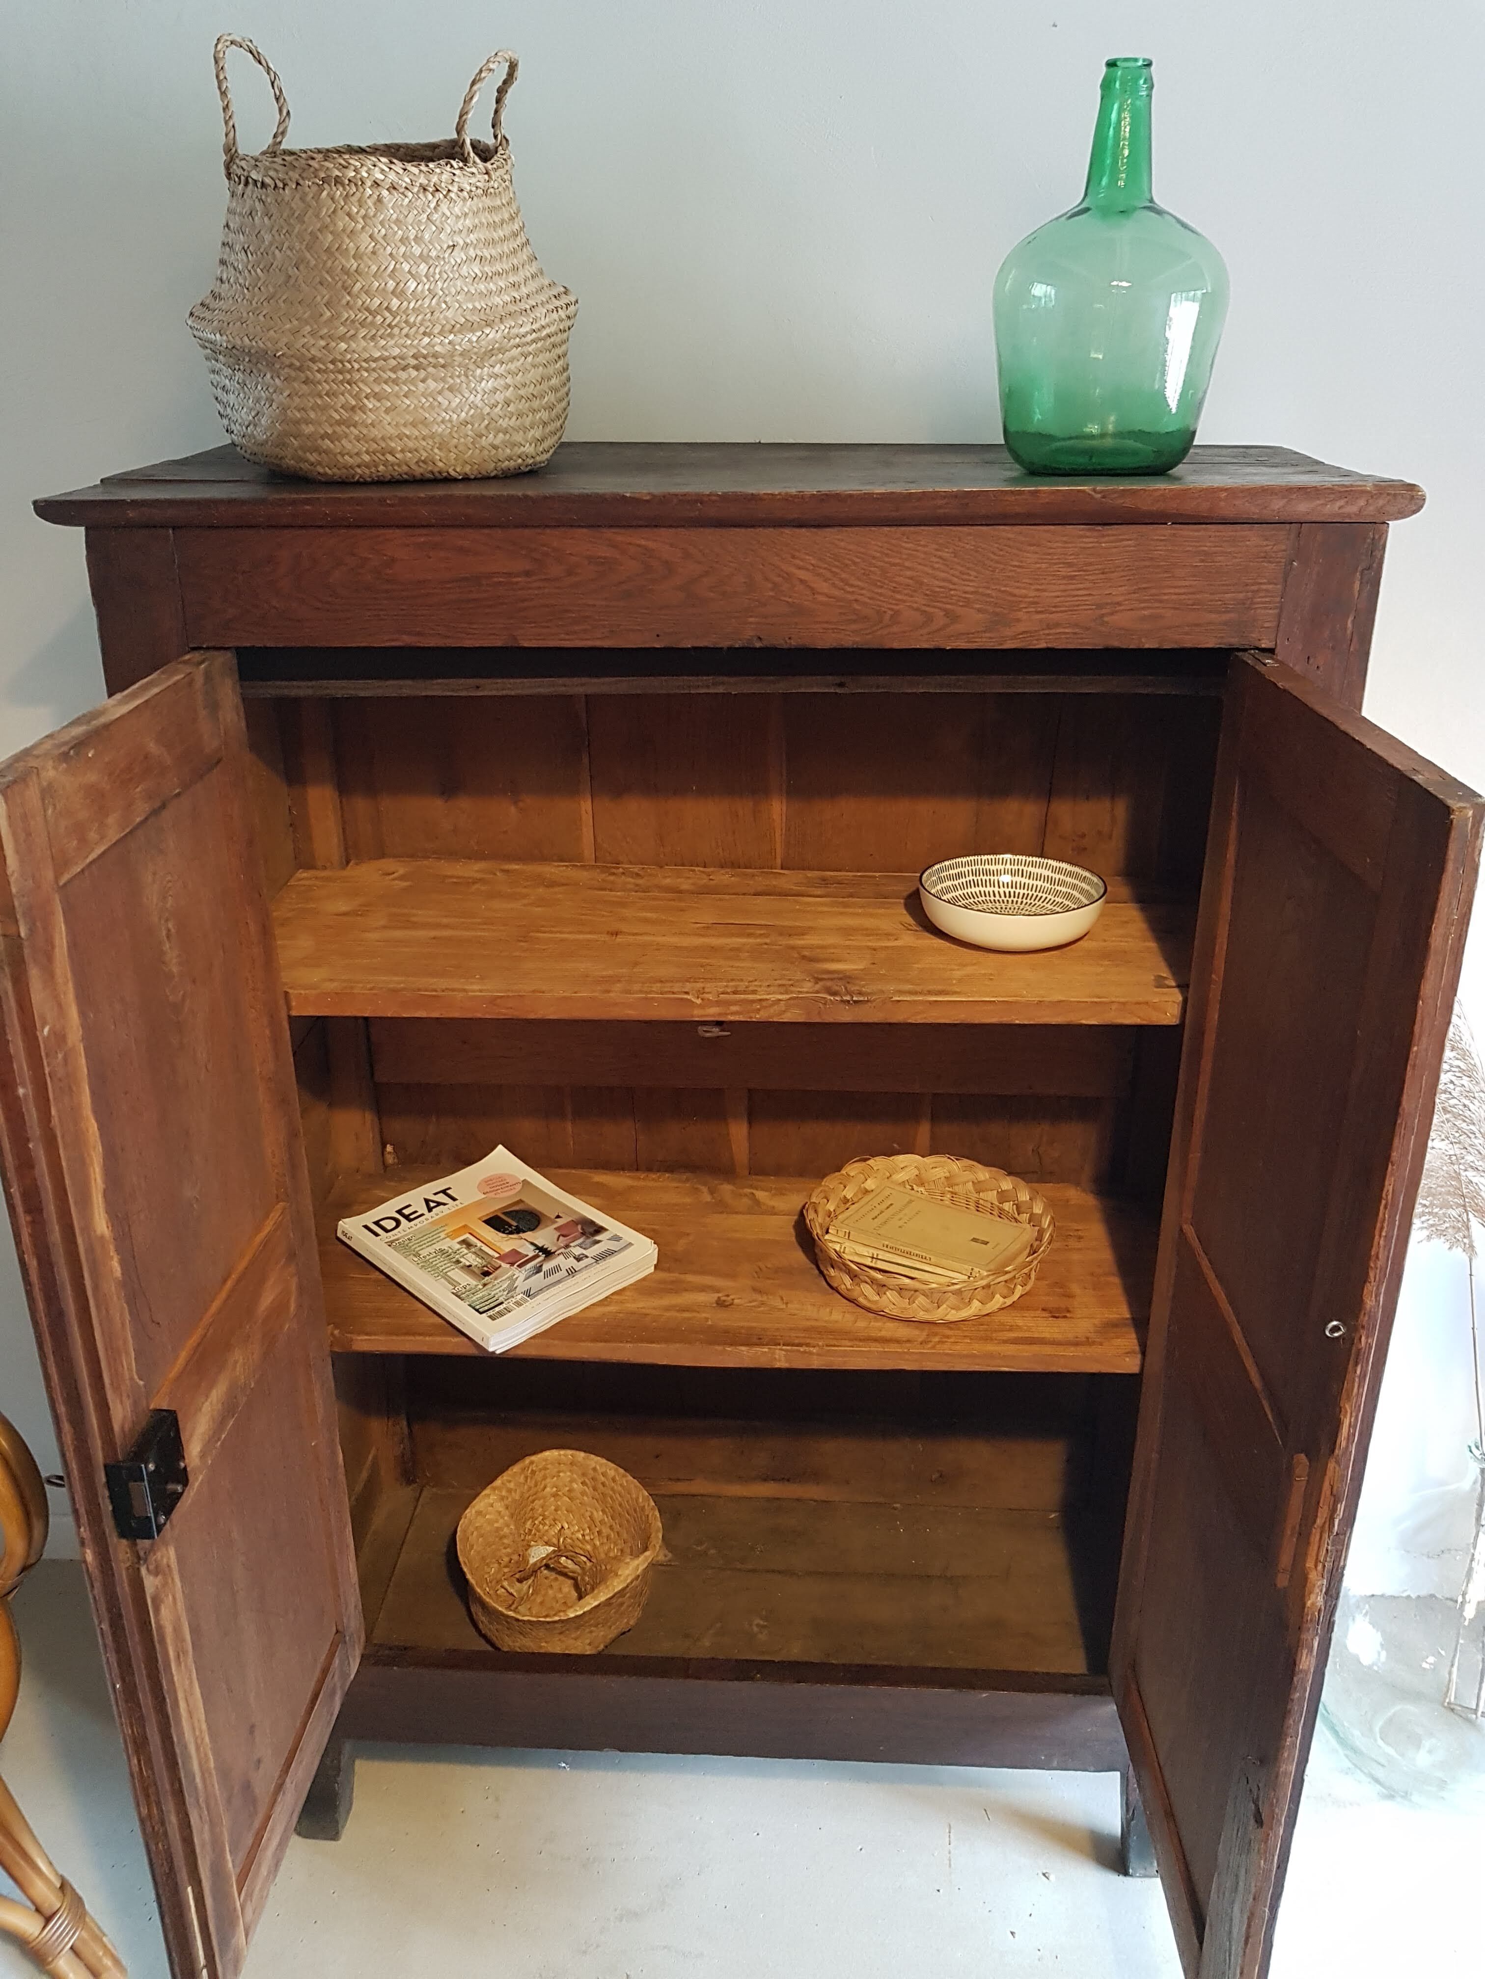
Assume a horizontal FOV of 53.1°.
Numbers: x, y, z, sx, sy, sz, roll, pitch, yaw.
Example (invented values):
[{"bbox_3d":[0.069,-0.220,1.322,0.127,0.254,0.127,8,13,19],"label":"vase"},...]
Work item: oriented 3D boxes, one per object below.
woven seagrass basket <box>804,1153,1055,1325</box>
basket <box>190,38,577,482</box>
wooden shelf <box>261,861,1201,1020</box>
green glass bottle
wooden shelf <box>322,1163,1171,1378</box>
[{"bbox_3d":[0.196,0.262,1.567,0.260,0.054,0.263,1,23,3],"label":"woven seagrass basket"},{"bbox_3d":[-0.296,-0.587,1.203,0.319,0.319,0.312,1,23,3],"label":"basket"},{"bbox_3d":[-0.007,-0.050,1.451,0.890,0.024,0.342,1,23,3],"label":"wooden shelf"},{"bbox_3d":[0.294,-0.569,1.182,0.184,0.293,0.184,1,23,3],"label":"green glass bottle"},{"bbox_3d":[-0.004,0.290,1.600,0.890,0.021,0.333,1,23,3],"label":"wooden shelf"}]

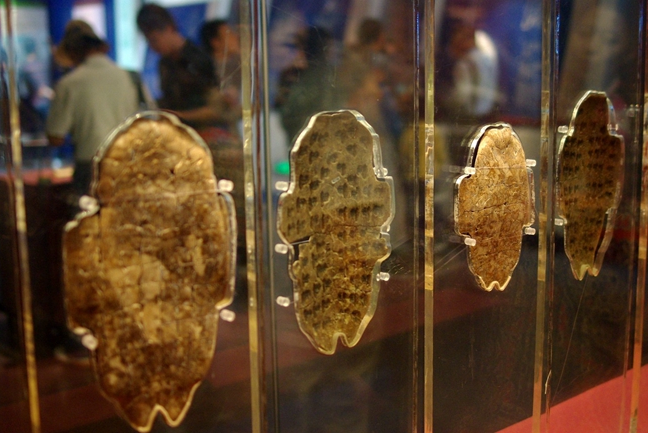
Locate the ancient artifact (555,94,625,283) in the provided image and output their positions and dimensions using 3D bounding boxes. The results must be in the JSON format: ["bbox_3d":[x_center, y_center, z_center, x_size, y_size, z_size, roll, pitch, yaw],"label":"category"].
[{"bbox_3d":[0.398,-0.043,1.236,0.155,0.279,0.018,-8,11,-38],"label":"ancient artifact"}]

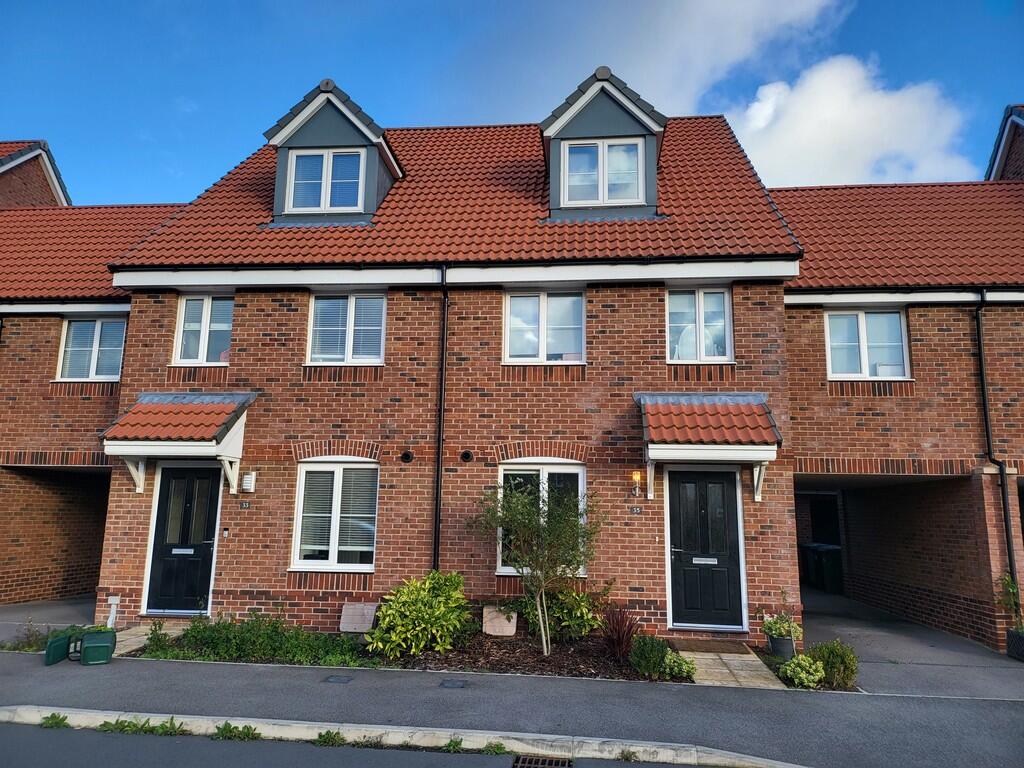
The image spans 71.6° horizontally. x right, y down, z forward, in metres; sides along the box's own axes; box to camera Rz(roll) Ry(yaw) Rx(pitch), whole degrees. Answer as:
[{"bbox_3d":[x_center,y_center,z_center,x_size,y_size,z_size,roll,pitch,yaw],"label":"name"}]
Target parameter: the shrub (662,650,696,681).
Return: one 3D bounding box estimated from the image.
[{"bbox_3d":[1.707,2.843,7.216,0.340,0.290,0.320,0,-10,5],"label":"shrub"}]

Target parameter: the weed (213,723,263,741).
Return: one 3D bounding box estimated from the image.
[{"bbox_3d":[-2.141,2.687,5.533,0.390,0.100,0.220,0,-10,5],"label":"weed"}]

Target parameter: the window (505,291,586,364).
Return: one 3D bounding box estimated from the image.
[{"bbox_3d":[0.444,-0.790,9.961,1.120,1.050,0.120,0,-10,5],"label":"window"}]

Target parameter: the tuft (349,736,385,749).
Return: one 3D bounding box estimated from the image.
[{"bbox_3d":[-1.078,2.664,5.294,0.260,0.085,0.110,0,-10,5],"label":"tuft"}]

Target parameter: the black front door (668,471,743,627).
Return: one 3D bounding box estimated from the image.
[{"bbox_3d":[2.560,2.165,9.406,0.898,2.000,0.070,0,-10,5],"label":"black front door"}]

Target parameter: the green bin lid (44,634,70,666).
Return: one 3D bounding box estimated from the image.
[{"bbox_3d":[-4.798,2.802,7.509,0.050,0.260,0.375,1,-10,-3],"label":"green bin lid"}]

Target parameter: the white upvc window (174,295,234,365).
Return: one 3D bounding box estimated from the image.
[{"bbox_3d":[-4.517,-0.783,10.418,0.890,1.050,0.120,0,-10,5],"label":"white upvc window"}]

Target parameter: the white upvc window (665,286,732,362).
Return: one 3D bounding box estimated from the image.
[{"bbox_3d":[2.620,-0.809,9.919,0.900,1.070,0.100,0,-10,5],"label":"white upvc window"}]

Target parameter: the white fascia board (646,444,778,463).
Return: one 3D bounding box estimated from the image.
[{"bbox_3d":[2.489,0.850,8.810,1.555,0.197,0.060,0,-10,5],"label":"white fascia board"}]

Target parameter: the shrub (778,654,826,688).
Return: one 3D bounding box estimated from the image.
[{"bbox_3d":[2.963,2.916,7.271,0.458,0.288,0.440,0,-10,5],"label":"shrub"}]

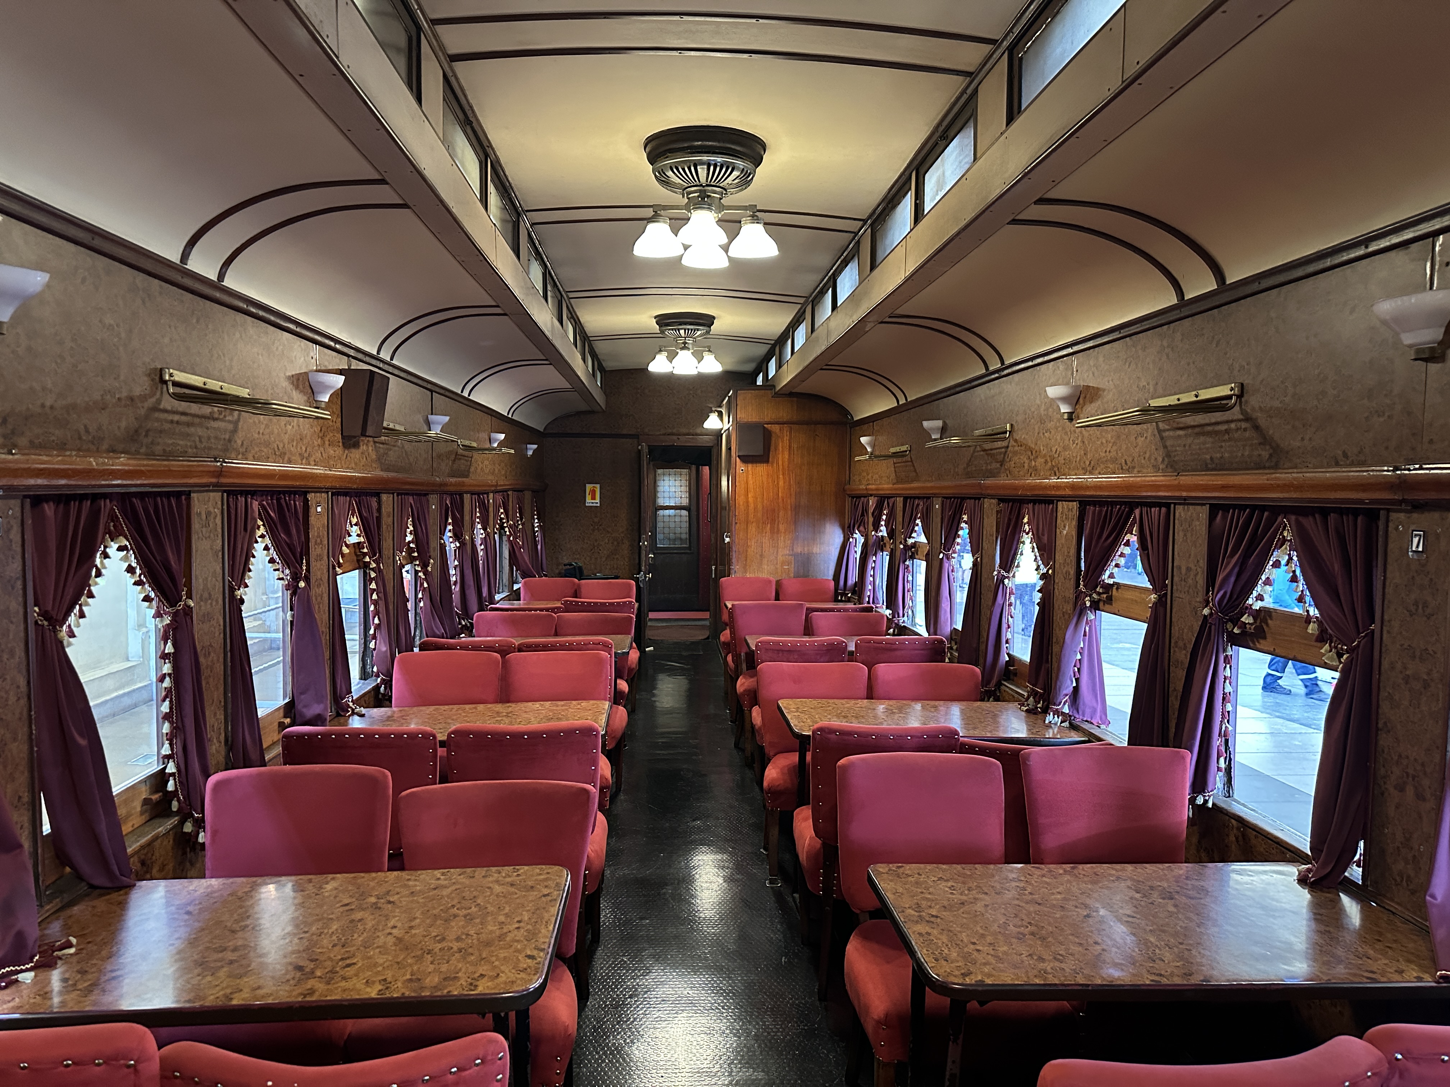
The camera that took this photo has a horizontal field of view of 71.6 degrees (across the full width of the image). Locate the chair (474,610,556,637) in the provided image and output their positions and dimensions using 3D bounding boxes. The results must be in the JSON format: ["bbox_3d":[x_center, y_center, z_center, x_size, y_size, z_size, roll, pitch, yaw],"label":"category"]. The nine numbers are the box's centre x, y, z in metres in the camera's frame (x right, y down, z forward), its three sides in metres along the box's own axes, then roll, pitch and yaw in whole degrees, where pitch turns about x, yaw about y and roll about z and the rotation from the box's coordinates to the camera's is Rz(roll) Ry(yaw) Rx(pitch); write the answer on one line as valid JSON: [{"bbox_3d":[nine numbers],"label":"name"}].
[{"bbox_3d":[-1.267,0.867,5.855,0.486,0.880,0.530,0,3,-3],"label":"chair"}]

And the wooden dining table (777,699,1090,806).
[{"bbox_3d":[0.751,1.039,3.876,1.025,0.760,0.610,0,3,-3],"label":"wooden dining table"}]

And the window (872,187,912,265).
[{"bbox_3d":[0.693,-1.308,4.169,0.049,0.218,0.757,0,3,-3],"label":"window"}]

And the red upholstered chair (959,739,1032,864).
[{"bbox_3d":[0.948,1.027,3.334,0.486,0.880,0.530,1,3,1],"label":"red upholstered chair"}]

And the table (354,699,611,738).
[{"bbox_3d":[-0.968,1.019,3.791,1.045,0.740,0.559,0,3,-3],"label":"table"}]

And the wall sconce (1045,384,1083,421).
[{"bbox_3d":[1.259,-0.528,3.783,0.135,0.132,0.132,0,3,-3],"label":"wall sconce"}]

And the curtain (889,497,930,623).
[{"bbox_3d":[1.106,0.127,6.201,0.163,0.757,0.439,0,3,-3],"label":"curtain"}]

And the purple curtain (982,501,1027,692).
[{"bbox_3d":[1.208,0.232,4.444,0.163,0.791,0.421,0,3,-3],"label":"purple curtain"}]

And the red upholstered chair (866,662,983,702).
[{"bbox_3d":[0.878,0.948,4.265,0.485,0.845,0.530,0,3,-3],"label":"red upholstered chair"}]

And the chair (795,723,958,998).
[{"bbox_3d":[0.460,0.981,3.281,0.447,0.890,0.533,0,3,-3],"label":"chair"}]

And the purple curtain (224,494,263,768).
[{"bbox_3d":[-1.403,0.298,3.000,0.114,0.888,0.285,0,3,-3],"label":"purple curtain"}]

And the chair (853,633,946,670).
[{"bbox_3d":[0.885,0.914,5.451,0.486,0.880,0.530,0,3,-3],"label":"chair"}]

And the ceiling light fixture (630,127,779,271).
[{"bbox_3d":[-0.072,-1.260,3.688,0.550,0.396,0.550,0,3,-3],"label":"ceiling light fixture"}]

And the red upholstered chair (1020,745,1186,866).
[{"bbox_3d":[1.080,1.045,2.712,0.505,0.875,0.570,0,3,-3],"label":"red upholstered chair"}]

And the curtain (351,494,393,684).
[{"bbox_3d":[-1.471,0.197,4.304,0.146,0.787,0.404,0,3,-3],"label":"curtain"}]

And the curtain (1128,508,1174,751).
[{"bbox_3d":[1.302,0.295,3.112,0.100,0.820,0.260,0,3,-3],"label":"curtain"}]

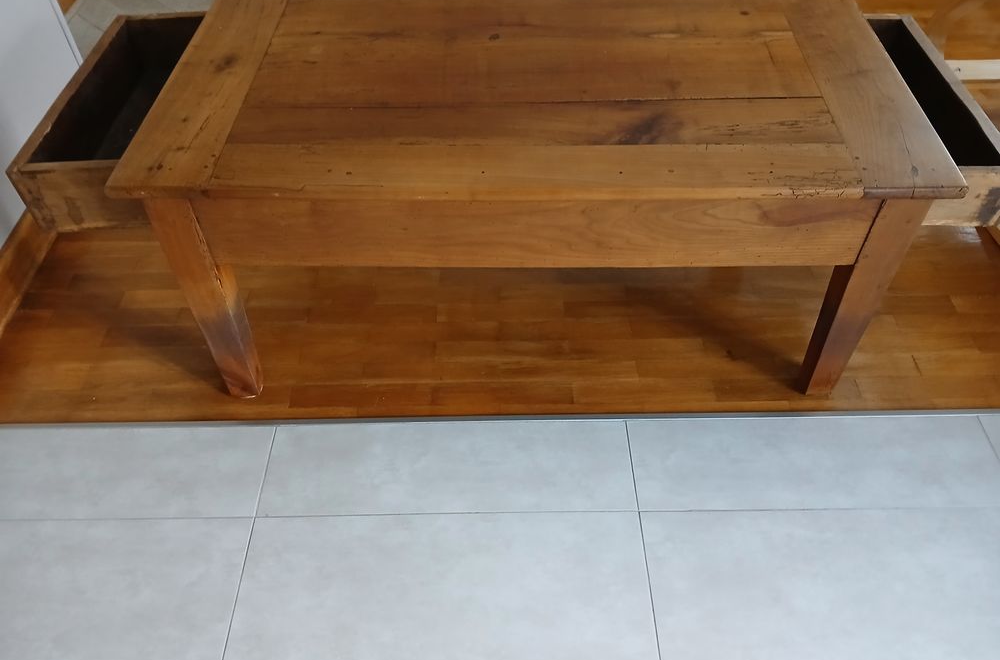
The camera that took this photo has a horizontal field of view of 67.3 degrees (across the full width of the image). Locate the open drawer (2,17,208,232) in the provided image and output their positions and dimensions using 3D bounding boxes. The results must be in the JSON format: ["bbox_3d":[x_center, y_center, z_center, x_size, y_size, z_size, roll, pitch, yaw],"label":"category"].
[{"bbox_3d":[-0.458,-0.357,1.207,0.430,0.109,0.448,-2,49,3],"label":"open drawer"}]

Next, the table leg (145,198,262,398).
[{"bbox_3d":[-0.444,-0.059,1.182,0.065,0.453,0.061,0,49,1],"label":"table leg"}]

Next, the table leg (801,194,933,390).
[{"bbox_3d":[0.535,-0.055,1.157,0.065,0.453,0.061,0,49,1],"label":"table leg"}]

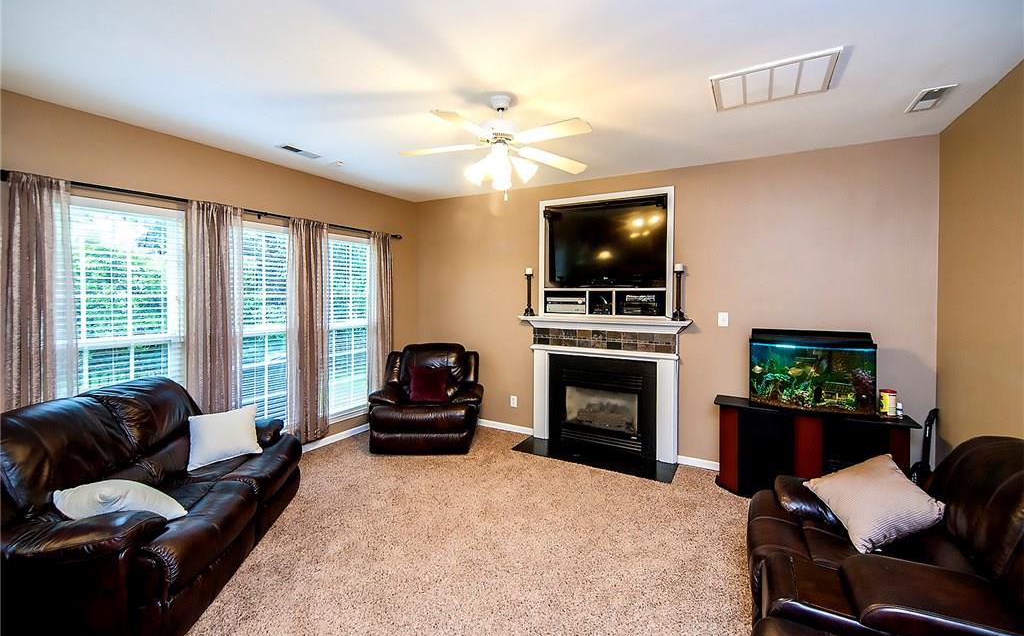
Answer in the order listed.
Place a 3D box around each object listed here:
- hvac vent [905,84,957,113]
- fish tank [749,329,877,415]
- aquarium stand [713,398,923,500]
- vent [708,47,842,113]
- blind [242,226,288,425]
[{"bbox_3d":[2.343,-1.220,2.318,0.145,0.025,0.310,2,4,29],"label":"hvac vent"},{"bbox_3d":[2.211,0.380,3.111,0.735,0.590,0.320,2,4,29],"label":"fish tank"},{"bbox_3d":[2.179,1.032,3.105,1.190,0.690,0.360,2,4,29],"label":"aquarium stand"},{"bbox_3d":[1.353,-1.217,2.160,0.540,0.030,0.460,2,4,29],"label":"vent"},{"bbox_3d":[-2.189,0.120,3.658,0.060,1.866,0.690,2,4,29],"label":"blind"}]

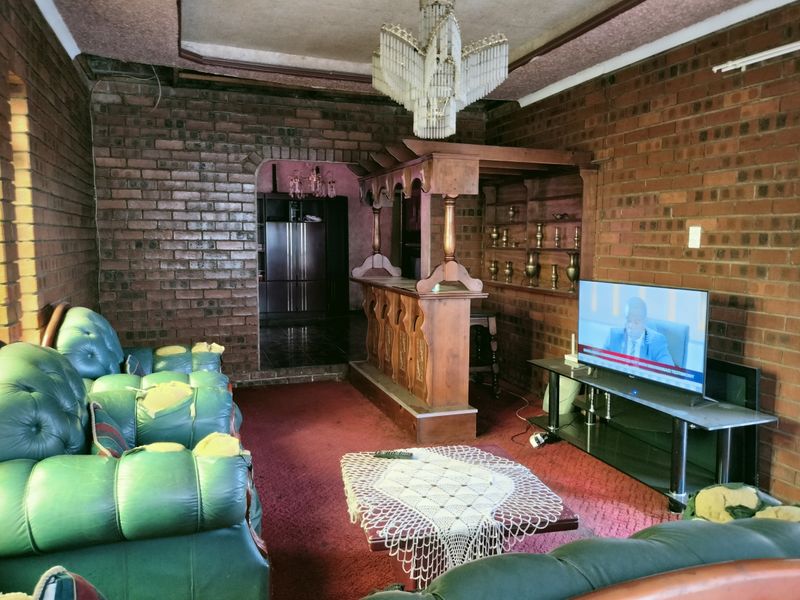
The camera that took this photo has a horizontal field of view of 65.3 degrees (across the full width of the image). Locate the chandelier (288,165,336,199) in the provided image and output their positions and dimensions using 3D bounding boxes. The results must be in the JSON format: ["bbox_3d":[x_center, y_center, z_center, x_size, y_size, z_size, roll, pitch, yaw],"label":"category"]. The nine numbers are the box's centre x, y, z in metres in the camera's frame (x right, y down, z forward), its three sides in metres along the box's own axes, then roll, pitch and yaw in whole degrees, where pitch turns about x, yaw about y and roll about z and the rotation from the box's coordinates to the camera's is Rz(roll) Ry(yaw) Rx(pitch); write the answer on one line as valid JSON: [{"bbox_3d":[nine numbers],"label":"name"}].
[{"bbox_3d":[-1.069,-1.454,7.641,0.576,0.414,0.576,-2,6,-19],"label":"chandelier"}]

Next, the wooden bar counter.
[{"bbox_3d":[0.038,0.368,5.079,0.480,1.010,2.030,-2,6,-19],"label":"wooden bar counter"}]

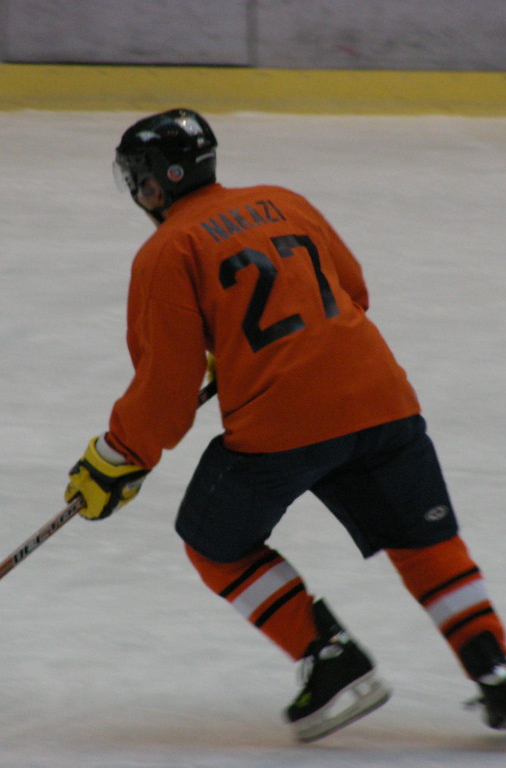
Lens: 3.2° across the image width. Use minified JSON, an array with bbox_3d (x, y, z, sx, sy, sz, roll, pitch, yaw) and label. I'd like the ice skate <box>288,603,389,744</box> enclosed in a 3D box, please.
[{"bbox_3d":[0.207,0.711,22.450,0.285,0.280,0.110,-28,0,22],"label":"ice skate"}]

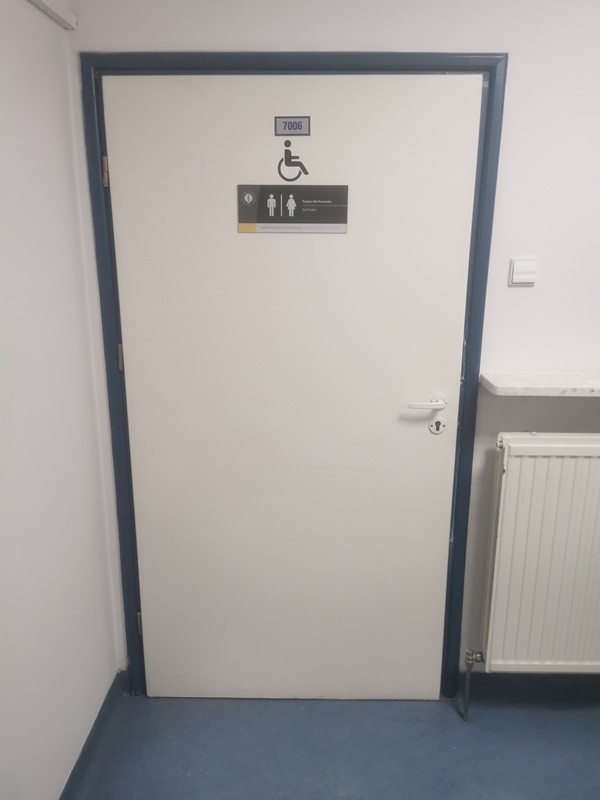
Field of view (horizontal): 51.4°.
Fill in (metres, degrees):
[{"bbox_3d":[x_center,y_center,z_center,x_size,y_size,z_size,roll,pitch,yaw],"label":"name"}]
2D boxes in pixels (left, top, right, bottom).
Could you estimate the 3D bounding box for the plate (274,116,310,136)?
[{"bbox_3d":[-0.020,-0.766,1.746,0.100,0.051,0.005,0,15,1],"label":"plate"}]

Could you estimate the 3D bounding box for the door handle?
[{"bbox_3d":[0.393,0.013,1.917,0.128,0.053,0.060,0,15,1],"label":"door handle"}]

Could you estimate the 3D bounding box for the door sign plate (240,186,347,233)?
[{"bbox_3d":[-0.020,-0.551,1.803,0.316,0.133,0.005,0,15,1],"label":"door sign plate"}]

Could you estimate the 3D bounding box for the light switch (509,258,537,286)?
[{"bbox_3d":[0.653,-0.374,1.821,0.080,0.081,0.022,0,15,1],"label":"light switch"}]

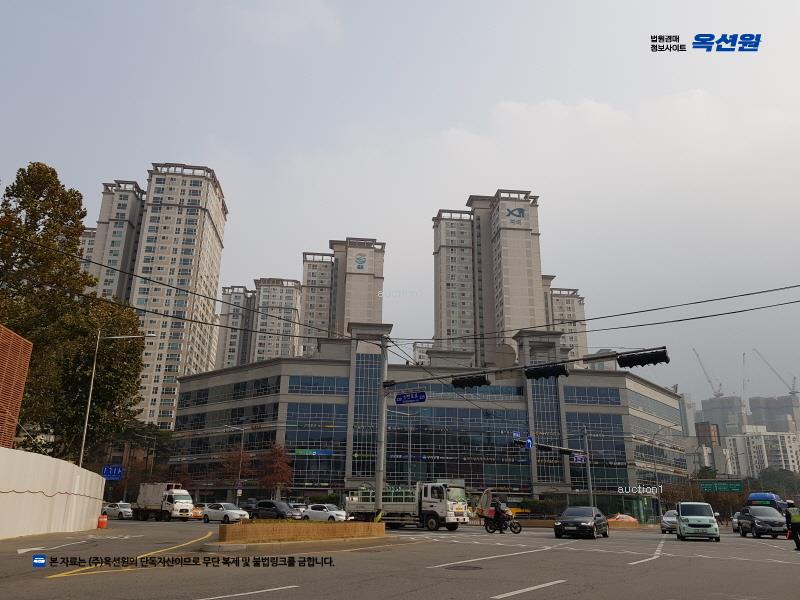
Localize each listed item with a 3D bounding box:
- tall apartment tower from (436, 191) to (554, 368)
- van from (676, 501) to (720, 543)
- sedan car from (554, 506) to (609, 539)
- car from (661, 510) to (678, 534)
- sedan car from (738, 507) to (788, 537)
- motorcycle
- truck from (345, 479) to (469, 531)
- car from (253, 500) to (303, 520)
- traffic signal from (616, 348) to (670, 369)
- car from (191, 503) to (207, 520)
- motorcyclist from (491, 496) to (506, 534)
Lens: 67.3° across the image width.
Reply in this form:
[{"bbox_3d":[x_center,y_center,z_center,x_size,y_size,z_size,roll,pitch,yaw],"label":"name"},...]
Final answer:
[{"bbox_3d":[25.855,11.275,173.578,30.000,84.000,24.000,3,-19,-5],"label":"tall apartment tower"},{"bbox_3d":[14.068,10.509,28.586,1.600,1.690,3.600,-6,-19,19],"label":"van"},{"bbox_3d":[8.990,10.892,29.499,1.860,1.460,4.880,-9,-20,27],"label":"sedan car"},{"bbox_3d":[18.287,14.402,39.067,1.820,1.460,4.700,-8,-20,26],"label":"car"},{"bbox_3d":[20.870,12.740,34.500,1.850,1.660,4.650,-5,-19,16],"label":"sedan car"},{"bbox_3d":[5.417,11.701,31.600,2.020,1.130,0.780,-2,-19,9],"label":"motorcycle"},{"bbox_3d":[0.343,13.529,39.869,8.400,3.000,2.350,-13,-23,36],"label":"truck"},{"bbox_3d":[-10.354,17.951,51.000,4.600,1.660,1.820,-13,-23,35],"label":"car"},{"bbox_3d":[7.664,1.902,18.920,1.420,0.370,0.360,-10,-21,31],"label":"traffic signal"},{"bbox_3d":[-18.380,19.590,55.500,1.830,1.470,4.700,2,-19,-3],"label":"car"},{"bbox_3d":[5.196,11.296,31.600,0.850,1.750,0.620,-2,-19,9],"label":"motorcyclist"}]

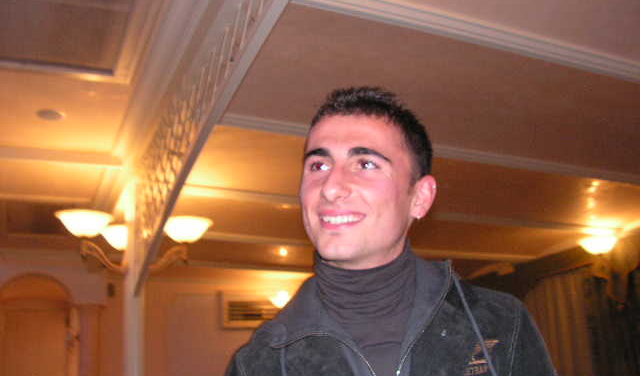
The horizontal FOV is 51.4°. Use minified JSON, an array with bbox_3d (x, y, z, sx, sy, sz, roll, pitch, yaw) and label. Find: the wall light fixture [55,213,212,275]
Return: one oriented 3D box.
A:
[{"bbox_3d":[-1.051,0.349,3.693,0.845,0.305,0.571,6,-21,-24],"label":"wall light fixture"}]

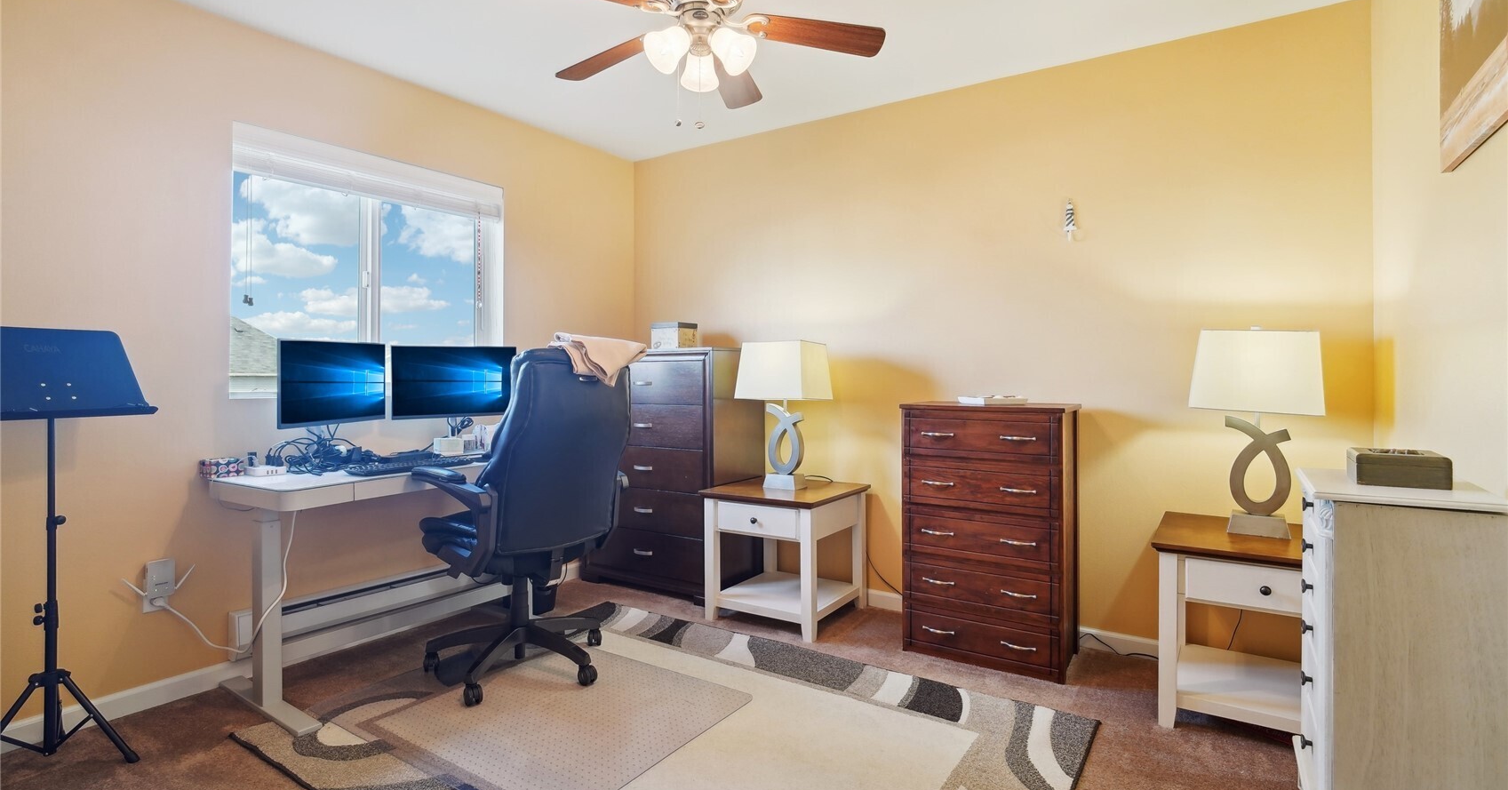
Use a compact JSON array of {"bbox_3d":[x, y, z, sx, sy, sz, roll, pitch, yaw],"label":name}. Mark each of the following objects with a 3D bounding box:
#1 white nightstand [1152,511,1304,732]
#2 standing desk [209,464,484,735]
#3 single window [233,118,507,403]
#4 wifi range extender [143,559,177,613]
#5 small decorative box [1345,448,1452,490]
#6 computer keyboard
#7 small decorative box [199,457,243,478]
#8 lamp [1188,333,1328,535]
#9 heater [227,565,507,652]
[{"bbox_3d":[1.705,0.779,2.246,0.586,0.606,0.601,1,1,34],"label":"white nightstand"},{"bbox_3d":[-1.405,0.691,2.791,0.621,0.788,1.188,1,1,35],"label":"standing desk"},{"bbox_3d":[-1.622,-0.512,2.954,0.101,1.030,1.121,1,1,36],"label":"single window"},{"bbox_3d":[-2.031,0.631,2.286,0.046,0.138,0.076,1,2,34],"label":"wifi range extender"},{"bbox_3d":[1.280,0.147,1.335,0.136,0.059,0.126,1,1,35],"label":"small decorative box"},{"bbox_3d":[-1.423,0.290,2.813,0.165,0.032,0.464,1,1,35],"label":"computer keyboard"},{"bbox_3d":[-1.969,0.270,2.481,0.127,0.070,0.087,1,1,35],"label":"small decorative box"},{"bbox_3d":[1.725,0.123,2.315,0.353,0.702,0.323,1,1,34],"label":"lamp"},{"bbox_3d":[-1.613,0.896,3.006,0.070,0.165,1.207,1,1,36],"label":"heater"}]

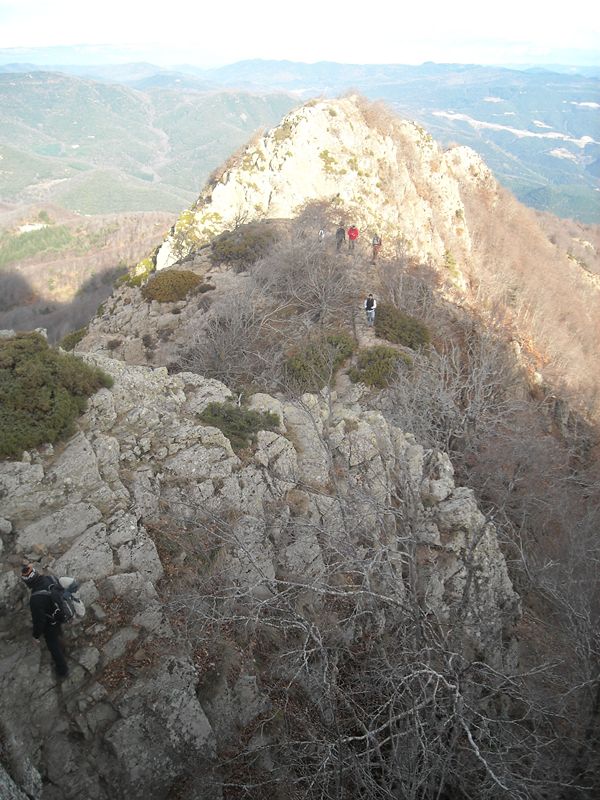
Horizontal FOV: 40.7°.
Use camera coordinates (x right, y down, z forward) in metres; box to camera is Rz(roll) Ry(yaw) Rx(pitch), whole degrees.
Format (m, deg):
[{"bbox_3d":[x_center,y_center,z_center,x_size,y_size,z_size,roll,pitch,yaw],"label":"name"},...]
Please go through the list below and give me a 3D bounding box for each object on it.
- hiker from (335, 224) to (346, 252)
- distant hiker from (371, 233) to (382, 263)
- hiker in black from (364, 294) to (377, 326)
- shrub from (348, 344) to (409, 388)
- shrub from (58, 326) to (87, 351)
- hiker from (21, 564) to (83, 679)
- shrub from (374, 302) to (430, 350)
[{"bbox_3d":[2.503,-9.983,50.000,0.550,1.720,0.420,1,24,3],"label":"hiker"},{"bbox_3d":[4.256,-8.428,45.000,0.550,1.700,0.480,2,24,5],"label":"distant hiker"},{"bbox_3d":[3.539,-4.492,40.600,0.560,1.720,0.400,2,24,5],"label":"hiker in black"},{"bbox_3d":[3.426,-1.440,35.300,2.500,1.150,2.200,2,24,5],"label":"shrub"},{"bbox_3d":[-10.125,-2.693,36.000,1.300,0.950,1.150,-7,25,-15],"label":"shrub"},{"bbox_3d":[-3.183,2.808,10.300,0.750,1.680,0.580,8,25,18],"label":"hiker"},{"bbox_3d":[4.980,-3.571,39.300,2.600,1.600,2.300,3,24,7],"label":"shrub"}]

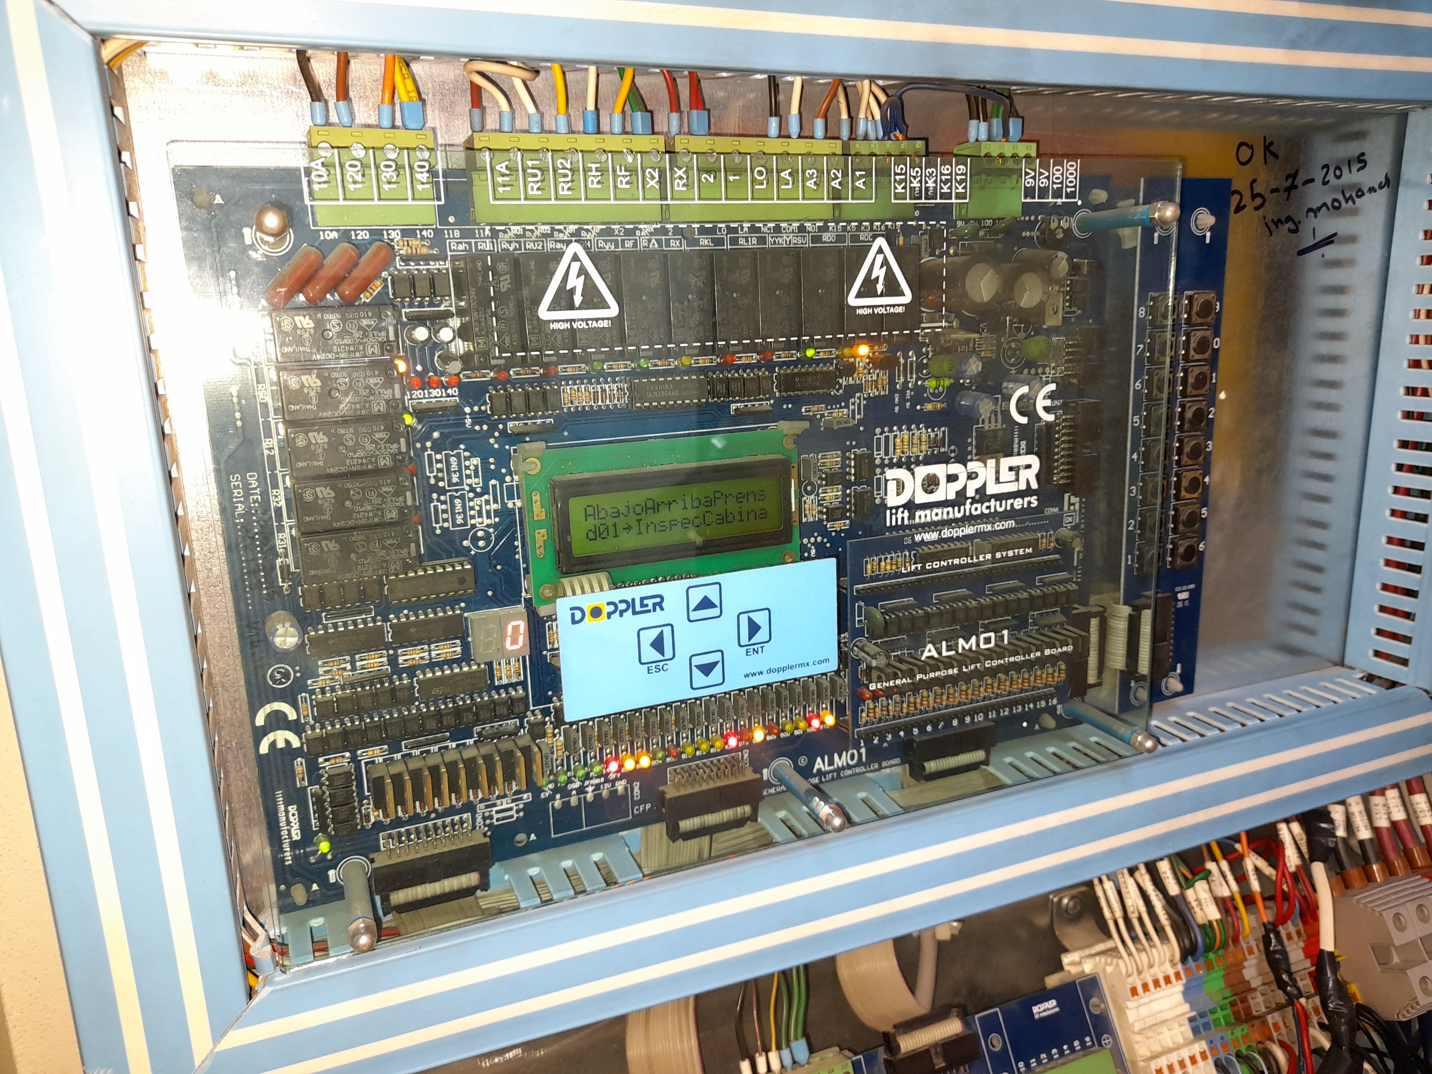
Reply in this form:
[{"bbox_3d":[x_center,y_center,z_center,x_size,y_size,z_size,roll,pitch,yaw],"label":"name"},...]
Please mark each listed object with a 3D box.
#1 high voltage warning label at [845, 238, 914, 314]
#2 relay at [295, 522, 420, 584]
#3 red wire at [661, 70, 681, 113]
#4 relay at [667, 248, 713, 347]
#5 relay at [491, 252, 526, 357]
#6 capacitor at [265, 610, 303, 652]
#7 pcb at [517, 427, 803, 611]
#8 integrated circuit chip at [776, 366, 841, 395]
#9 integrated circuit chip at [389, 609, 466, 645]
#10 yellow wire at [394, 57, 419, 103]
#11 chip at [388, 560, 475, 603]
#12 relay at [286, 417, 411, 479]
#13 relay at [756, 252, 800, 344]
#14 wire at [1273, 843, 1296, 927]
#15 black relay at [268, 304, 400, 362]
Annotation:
[{"bbox_3d":[0.047,-0.075,0.296,0.021,0.021,0.001,-7,12,-22],"label":"high voltage warning label"},{"bbox_3d":[-0.093,0.003,0.272,0.029,0.013,0.020,-7,12,-22],"label":"relay"},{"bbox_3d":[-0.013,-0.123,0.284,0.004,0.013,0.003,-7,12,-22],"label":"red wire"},{"bbox_3d":[-0.010,-0.066,0.295,0.013,0.029,0.020,-7,12,-22],"label":"relay"},{"bbox_3d":[-0.061,-0.061,0.279,0.013,0.029,0.020,-7,13,-21],"label":"relay"},{"bbox_3d":[-0.116,0.026,0.278,0.008,0.008,0.012,-9,13,-27],"label":"capacitor"},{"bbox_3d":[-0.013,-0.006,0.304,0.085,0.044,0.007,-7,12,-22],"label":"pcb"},{"bbox_3d":[0.028,-0.049,0.323,0.020,0.008,0.005,-7,12,-22],"label":"integrated circuit chip"},{"bbox_3d":[-0.082,0.026,0.296,0.020,0.008,0.004,-7,13,-21],"label":"integrated circuit chip"},{"bbox_3d":[-0.078,-0.115,0.260,0.005,0.011,0.003,-15,16,-20],"label":"yellow wire"},{"bbox_3d":[-0.081,0.013,0.294,0.023,0.008,0.004,-7,13,-21],"label":"chip"},{"bbox_3d":[-0.095,-0.024,0.267,0.029,0.013,0.020,-7,12,-22],"label":"relay"},{"bbox_3d":[0.014,-0.070,0.309,0.013,0.029,0.020,-7,13,-21],"label":"relay"},{"bbox_3d":[0.219,0.134,0.398,0.007,0.032,0.006,-7,13,-21],"label":"wire"},{"bbox_3d":[-0.098,-0.052,0.266,0.029,0.013,0.020,-7,13,-21],"label":"black relay"}]

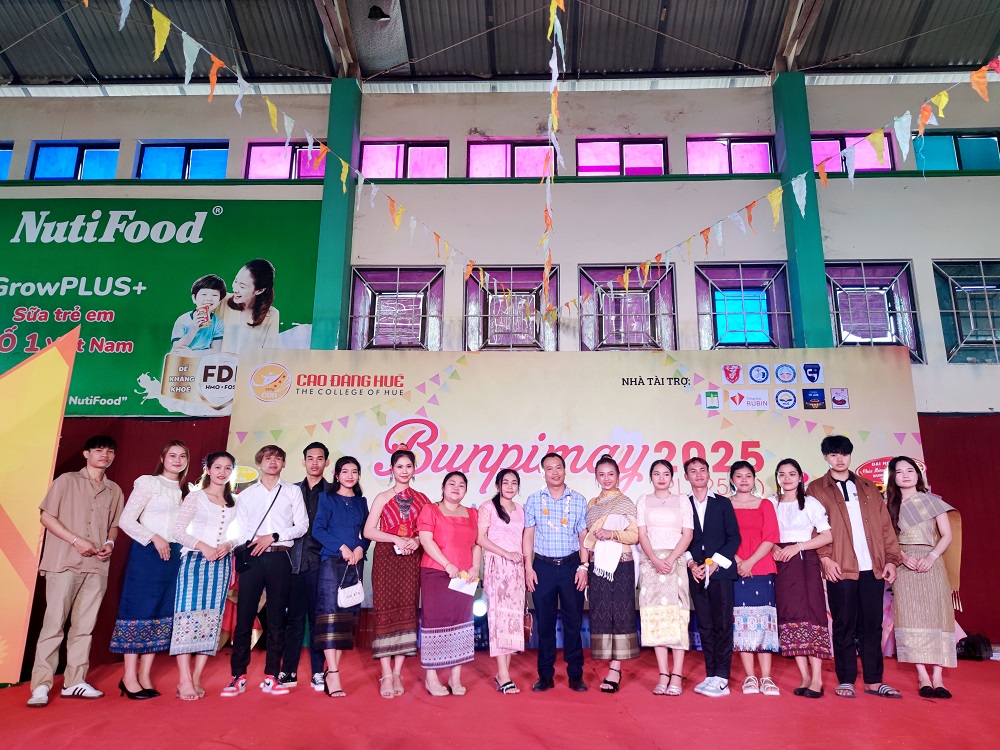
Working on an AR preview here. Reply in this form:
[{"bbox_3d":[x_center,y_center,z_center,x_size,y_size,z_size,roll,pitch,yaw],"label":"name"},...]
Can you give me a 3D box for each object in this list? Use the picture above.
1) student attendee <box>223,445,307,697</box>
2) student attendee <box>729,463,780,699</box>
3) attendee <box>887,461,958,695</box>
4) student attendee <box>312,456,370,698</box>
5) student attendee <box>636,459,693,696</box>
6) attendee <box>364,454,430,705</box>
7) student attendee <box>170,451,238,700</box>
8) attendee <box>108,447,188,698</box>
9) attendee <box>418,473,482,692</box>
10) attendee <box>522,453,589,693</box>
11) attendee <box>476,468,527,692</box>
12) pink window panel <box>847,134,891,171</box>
[{"bbox_3d":[-1.680,1.340,4.949,0.540,1.682,0.360,4,-14,-13],"label":"student attendee"},{"bbox_3d":[1.850,1.429,5.041,0.410,1.614,0.310,-6,-16,25],"label":"student attendee"},{"bbox_3d":[3.071,1.423,5.052,0.460,1.660,0.340,-8,-17,30],"label":"attendee"},{"bbox_3d":[-1.111,1.367,4.890,0.420,1.588,0.340,6,-15,-21],"label":"student attendee"},{"bbox_3d":[1.179,1.413,5.000,0.420,1.609,0.310,-3,-15,15],"label":"student attendee"},{"bbox_3d":[-0.707,1.337,4.854,0.450,1.638,0.310,3,-14,-10],"label":"attendee"},{"bbox_3d":[-1.992,1.313,4.705,0.430,1.580,0.330,9,-16,-29],"label":"student attendee"},{"bbox_3d":[-2.423,1.307,4.880,0.470,1.704,0.400,13,-19,-42],"label":"attendee"},{"bbox_3d":[-0.347,1.421,4.857,0.450,1.485,0.340,5,-15,-16],"label":"attendee"},{"bbox_3d":[0.414,1.402,5.092,0.500,1.655,0.310,0,-14,2],"label":"attendee"},{"bbox_3d":[0.025,1.435,4.954,0.400,1.515,0.320,6,-15,-19],"label":"attendee"},{"bbox_3d":[4.733,-2.832,8.901,0.558,0.561,0.060,0,-14,1],"label":"pink window panel"}]

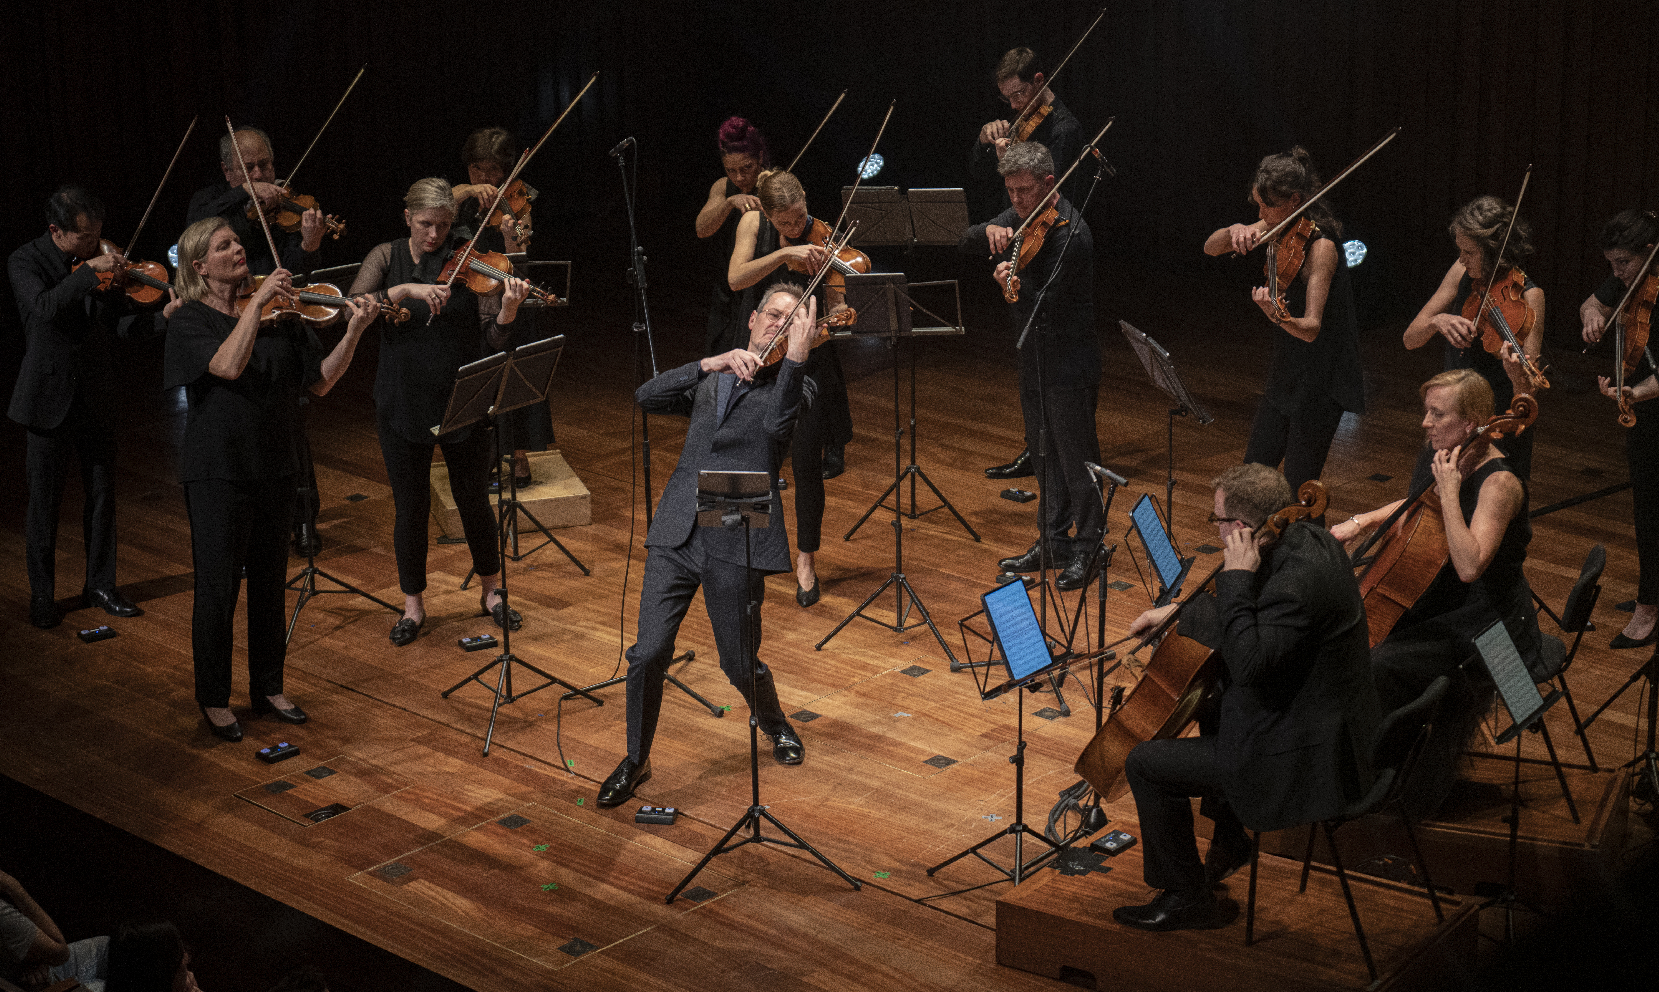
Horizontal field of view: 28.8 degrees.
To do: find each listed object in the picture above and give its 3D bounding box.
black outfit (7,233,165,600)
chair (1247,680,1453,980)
[{"bbox_3d":[-2.896,-0.285,12.535,0.580,1.470,0.500,-15,22,-36],"label":"black outfit"},{"bbox_3d":[1.473,0.888,9.164,0.510,0.790,0.470,10,21,30],"label":"chair"}]

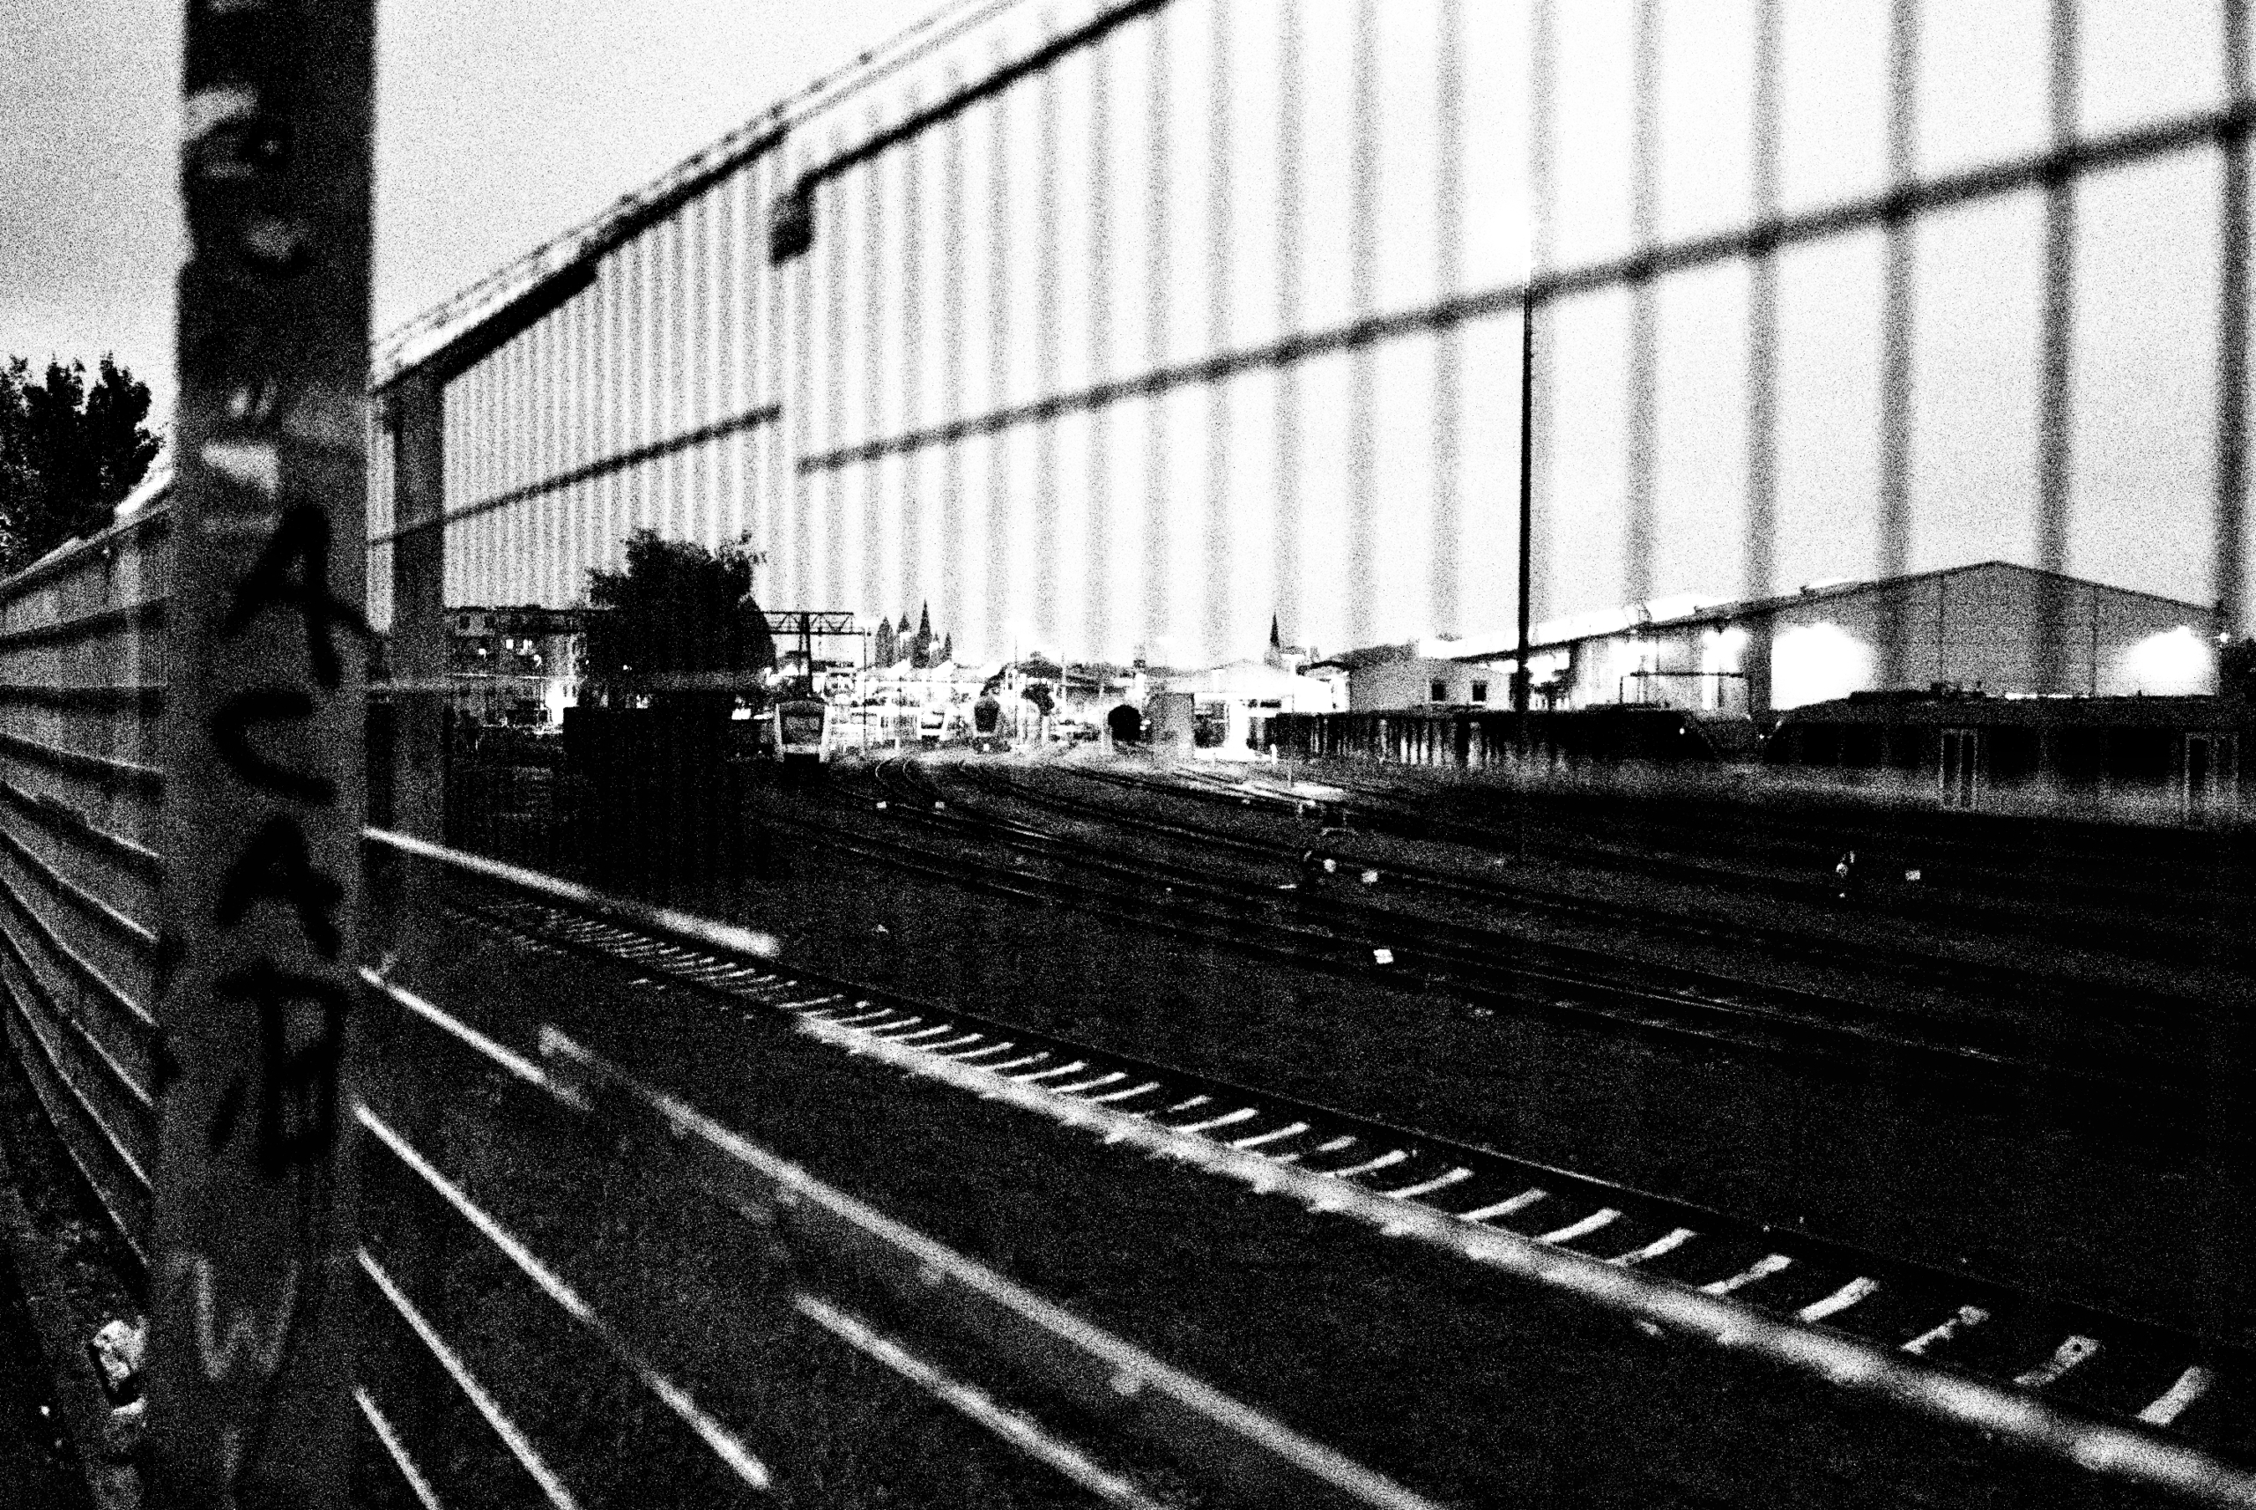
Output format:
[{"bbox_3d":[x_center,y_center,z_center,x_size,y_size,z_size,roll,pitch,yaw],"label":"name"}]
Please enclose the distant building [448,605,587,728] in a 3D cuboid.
[{"bbox_3d":[-74.888,-10.580,214.834,19.000,16.500,14.000,0,1,-14],"label":"distant building"}]

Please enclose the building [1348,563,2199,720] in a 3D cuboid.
[{"bbox_3d":[41.550,-4.290,114.922,23.000,11.000,70.000,1,1,3],"label":"building"}]

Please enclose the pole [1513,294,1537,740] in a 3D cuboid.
[{"bbox_3d":[9.203,-4.160,40.289,0.360,13.400,0.360,1,1,0],"label":"pole"}]

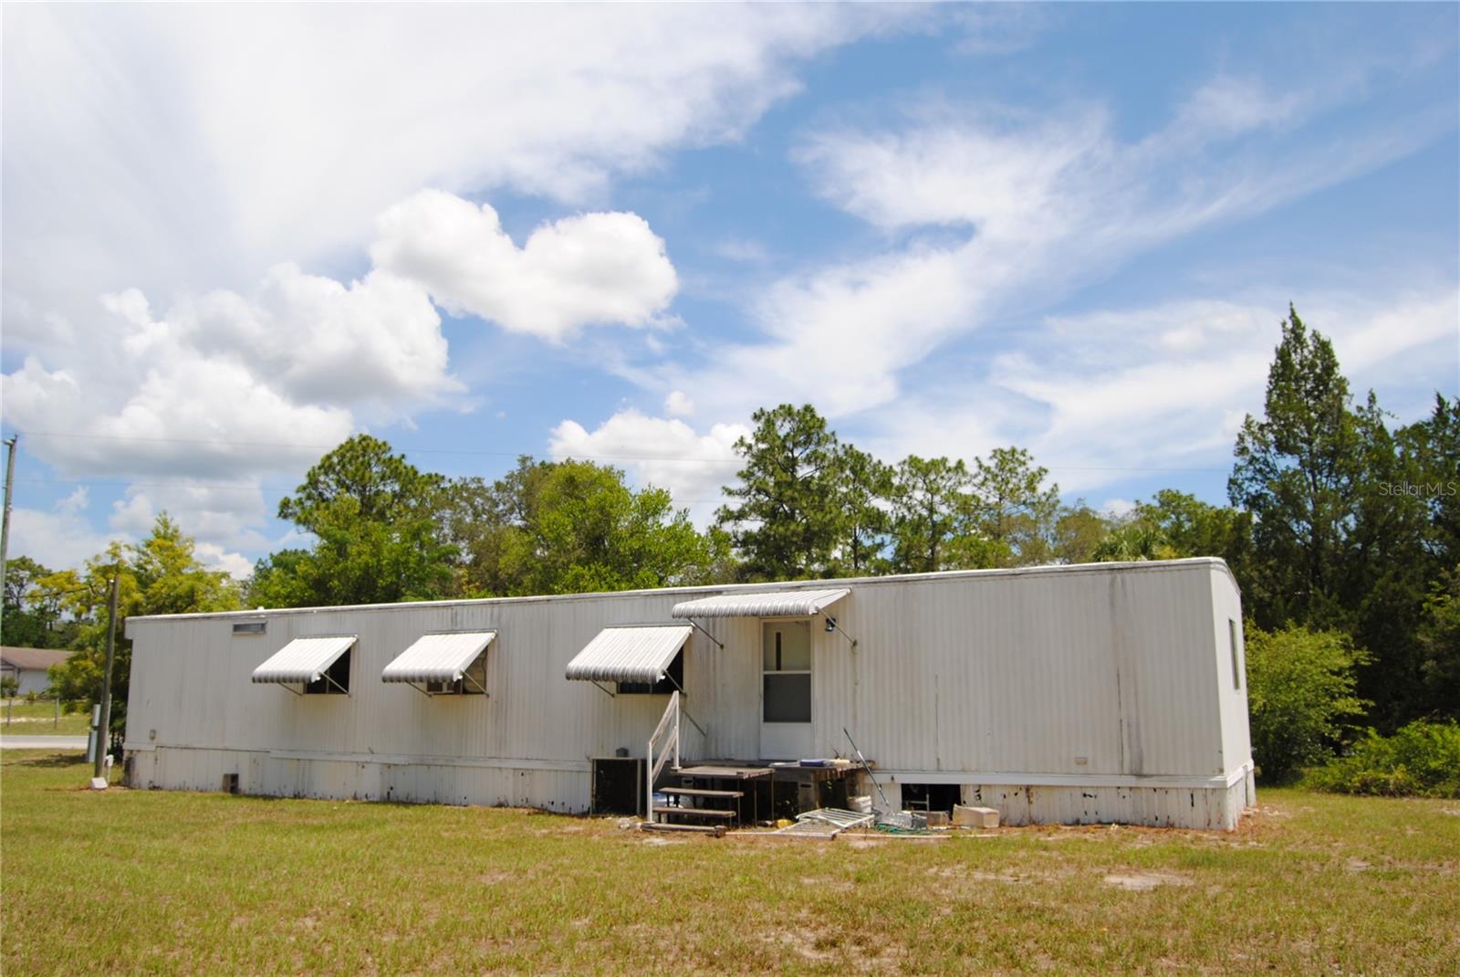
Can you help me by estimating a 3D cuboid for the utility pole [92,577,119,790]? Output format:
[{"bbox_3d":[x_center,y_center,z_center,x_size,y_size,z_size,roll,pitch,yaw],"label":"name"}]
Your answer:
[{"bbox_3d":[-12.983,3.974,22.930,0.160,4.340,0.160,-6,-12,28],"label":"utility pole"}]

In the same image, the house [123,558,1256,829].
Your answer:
[{"bbox_3d":[-2.286,3.612,19.345,20.551,3.384,4.383,-6,-12,28],"label":"house"}]

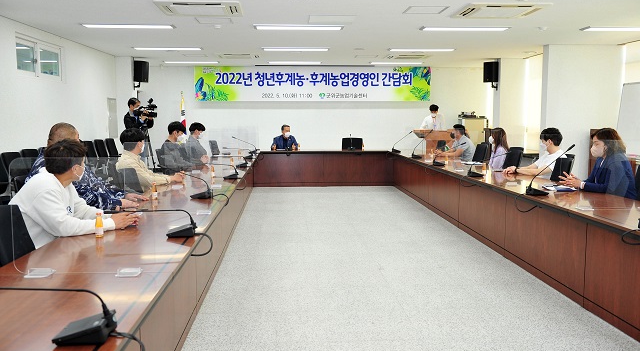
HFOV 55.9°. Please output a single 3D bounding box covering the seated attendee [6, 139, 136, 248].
[{"bbox_3d":[-1.523,0.413,3.724,0.780,1.280,0.550,-1,5,-10],"label":"seated attendee"}]

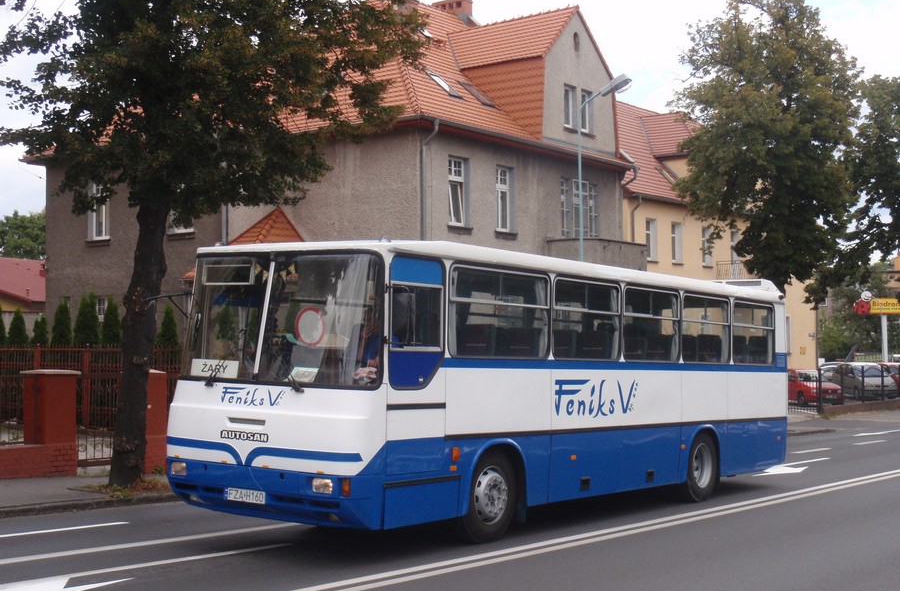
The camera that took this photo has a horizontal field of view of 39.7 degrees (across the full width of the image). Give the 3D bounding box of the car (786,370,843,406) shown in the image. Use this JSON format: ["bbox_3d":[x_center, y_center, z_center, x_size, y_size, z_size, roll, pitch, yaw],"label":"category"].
[{"bbox_3d":[14.259,3.780,51.583,1.660,1.430,3.850,1,-2,-24],"label":"car"}]

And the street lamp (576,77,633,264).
[{"bbox_3d":[3.262,-0.678,26.076,1.310,7.720,0.320,-2,-3,36],"label":"street lamp"}]

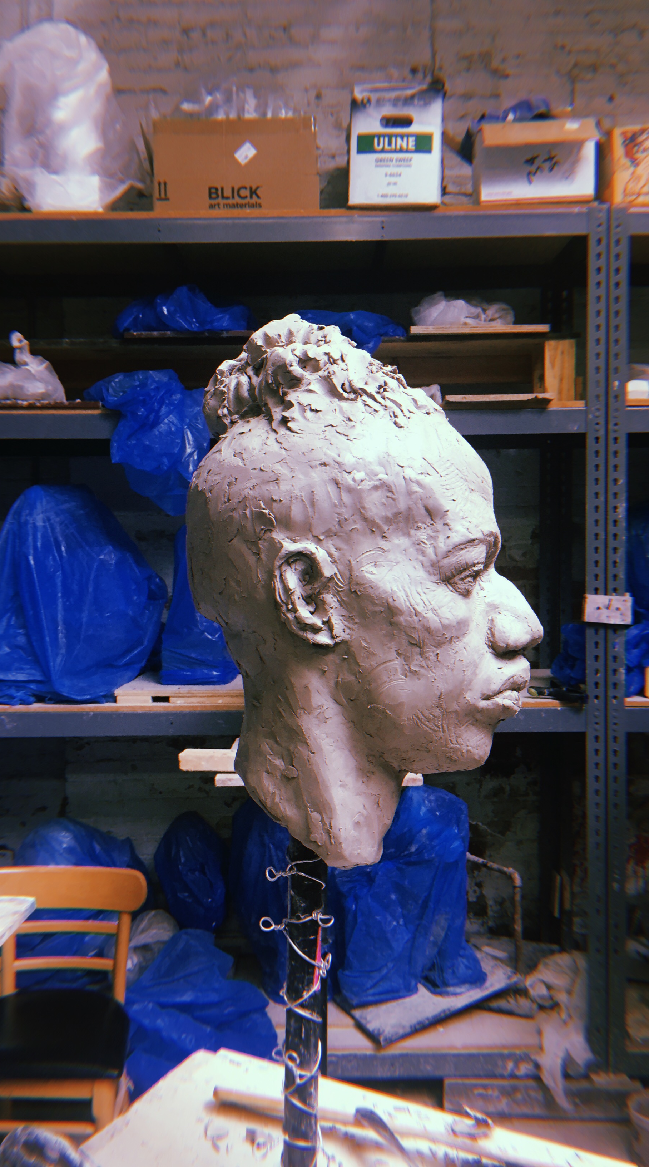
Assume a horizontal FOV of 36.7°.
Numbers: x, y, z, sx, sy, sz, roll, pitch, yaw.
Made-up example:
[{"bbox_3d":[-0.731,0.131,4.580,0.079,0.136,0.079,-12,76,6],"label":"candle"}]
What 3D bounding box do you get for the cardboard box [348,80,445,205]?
[{"bbox_3d":[0.193,-1.181,2.741,0.247,0.319,0.250,-1,3,0],"label":"cardboard box"}]

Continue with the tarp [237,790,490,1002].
[{"bbox_3d":[0.100,0.971,3.165,0.806,0.627,0.400,-1,3,0],"label":"tarp"}]

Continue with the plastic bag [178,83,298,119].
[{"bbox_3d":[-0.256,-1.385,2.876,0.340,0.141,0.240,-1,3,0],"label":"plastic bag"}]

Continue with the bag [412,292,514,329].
[{"bbox_3d":[0.416,-0.807,2.942,0.305,0.127,0.270,-1,5,0],"label":"bag"}]

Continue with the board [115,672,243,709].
[{"bbox_3d":[-0.354,0.310,2.993,0.480,0.035,0.430,-1,3,0],"label":"board"}]

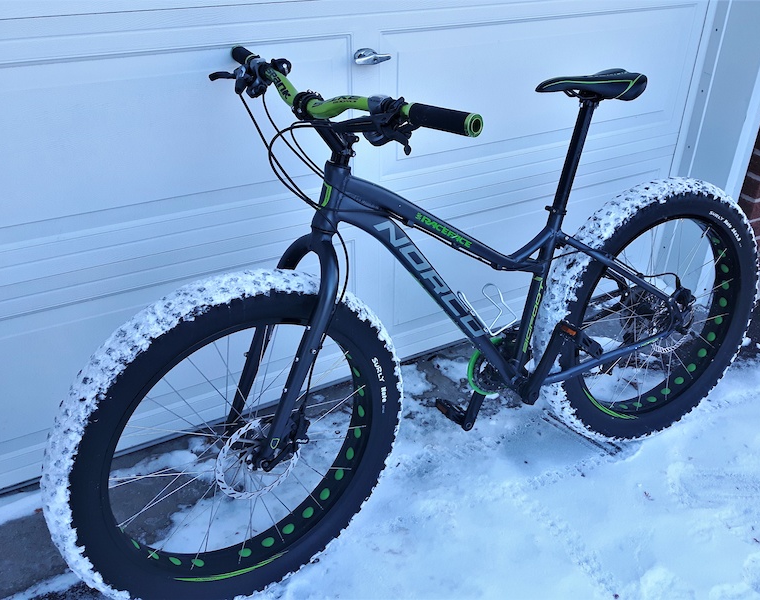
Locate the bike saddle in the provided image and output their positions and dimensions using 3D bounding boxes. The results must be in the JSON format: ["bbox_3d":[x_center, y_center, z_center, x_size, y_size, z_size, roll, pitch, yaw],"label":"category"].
[{"bbox_3d":[0.444,-0.465,1.556,0.272,0.067,0.143,-14,25,-26],"label":"bike saddle"}]

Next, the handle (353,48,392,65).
[{"bbox_3d":[-0.022,-0.579,1.714,0.100,0.039,0.045,-15,34,-26],"label":"handle"}]

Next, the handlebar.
[{"bbox_3d":[-0.115,-0.371,1.267,0.110,0.085,0.785,-19,33,-30],"label":"handlebar"}]

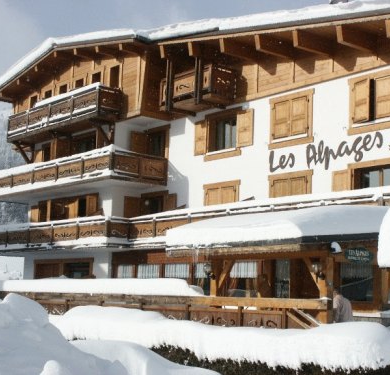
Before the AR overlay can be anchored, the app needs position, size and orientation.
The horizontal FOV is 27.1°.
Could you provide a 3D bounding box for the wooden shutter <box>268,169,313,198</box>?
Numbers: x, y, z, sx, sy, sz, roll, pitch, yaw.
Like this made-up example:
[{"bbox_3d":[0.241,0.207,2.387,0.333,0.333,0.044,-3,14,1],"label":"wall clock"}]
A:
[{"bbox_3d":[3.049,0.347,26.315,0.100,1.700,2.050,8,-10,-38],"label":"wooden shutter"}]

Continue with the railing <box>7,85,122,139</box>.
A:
[{"bbox_3d":[-5.838,-2.934,35.091,1.159,1.262,7.817,8,-10,-38],"label":"railing"}]

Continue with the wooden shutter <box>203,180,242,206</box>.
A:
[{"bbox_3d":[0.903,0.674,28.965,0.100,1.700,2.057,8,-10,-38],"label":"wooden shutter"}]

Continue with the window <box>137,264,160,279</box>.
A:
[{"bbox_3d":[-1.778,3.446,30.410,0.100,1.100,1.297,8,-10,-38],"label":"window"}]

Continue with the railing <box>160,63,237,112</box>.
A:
[{"bbox_3d":[0.083,-3.594,29.934,1.141,1.103,2.992,8,-10,-38],"label":"railing"}]

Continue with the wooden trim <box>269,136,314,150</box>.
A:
[{"bbox_3d":[3.115,-1.466,26.562,0.100,0.200,2.066,8,-10,-38],"label":"wooden trim"}]

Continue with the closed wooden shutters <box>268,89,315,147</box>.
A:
[{"bbox_3d":[3.145,-2.241,26.699,0.120,1.660,2.050,8,-10,-38],"label":"closed wooden shutters"}]

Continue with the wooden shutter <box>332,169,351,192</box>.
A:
[{"bbox_3d":[4.425,0.179,24.608,0.060,1.400,0.720,8,-10,-38],"label":"wooden shutter"}]

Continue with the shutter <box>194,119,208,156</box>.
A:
[{"bbox_3d":[0.172,-1.867,30.350,0.060,1.337,0.729,8,-10,-38],"label":"shutter"}]

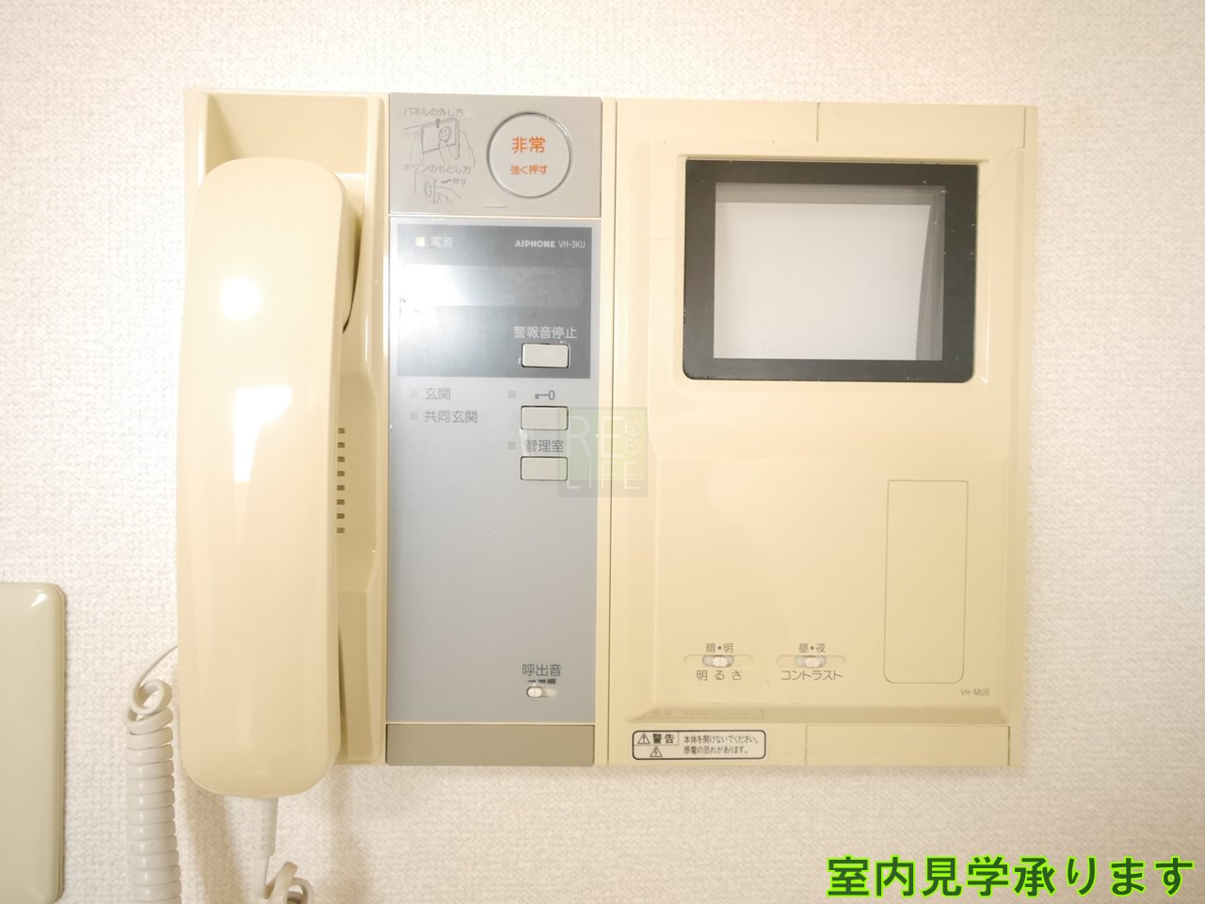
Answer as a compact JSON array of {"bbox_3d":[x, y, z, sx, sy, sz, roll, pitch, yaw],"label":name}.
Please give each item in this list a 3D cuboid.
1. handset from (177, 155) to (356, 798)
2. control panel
[{"bbox_3d":[-0.107,0.006,0.319,0.047,0.203,0.048,0,-1,-2],"label":"handset"},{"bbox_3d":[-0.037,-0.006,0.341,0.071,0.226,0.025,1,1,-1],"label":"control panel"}]

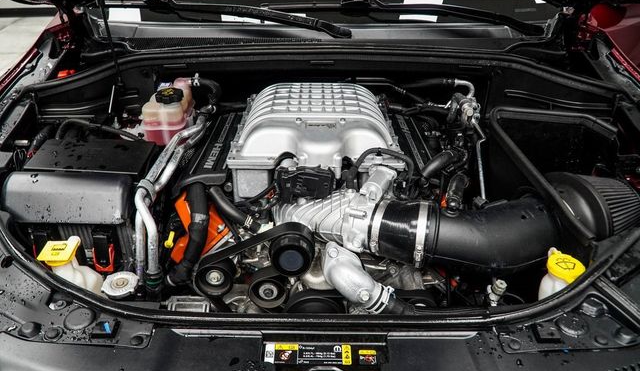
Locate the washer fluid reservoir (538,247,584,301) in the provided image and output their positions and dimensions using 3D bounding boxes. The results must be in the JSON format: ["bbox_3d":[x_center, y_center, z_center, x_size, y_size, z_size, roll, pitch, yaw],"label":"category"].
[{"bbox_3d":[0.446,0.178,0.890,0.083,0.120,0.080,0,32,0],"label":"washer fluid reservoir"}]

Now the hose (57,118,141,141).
[{"bbox_3d":[-0.521,-0.130,1.130,0.200,0.042,0.040,8,32,4],"label":"hose"}]

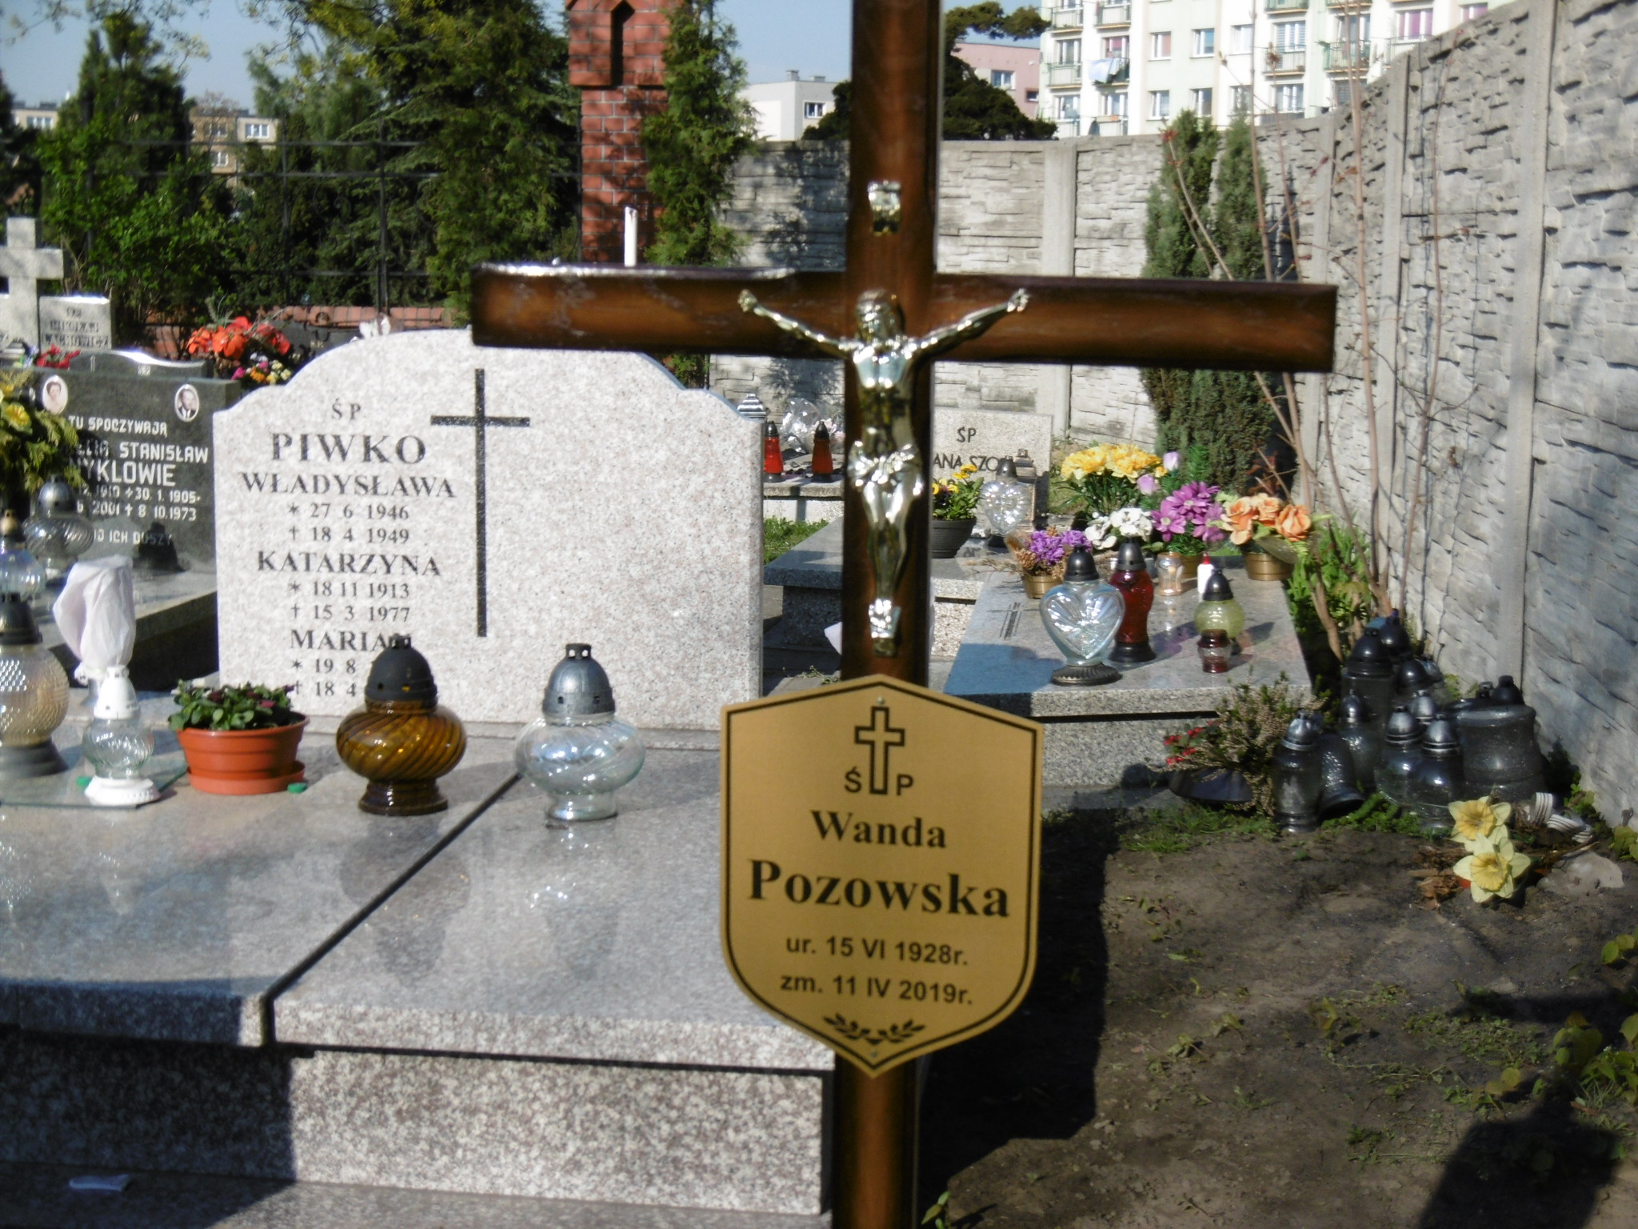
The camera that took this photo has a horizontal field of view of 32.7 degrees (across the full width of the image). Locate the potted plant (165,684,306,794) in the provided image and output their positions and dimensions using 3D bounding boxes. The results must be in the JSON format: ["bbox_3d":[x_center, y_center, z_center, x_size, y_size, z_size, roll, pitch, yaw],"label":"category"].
[{"bbox_3d":[-0.985,0.201,4.741,0.230,0.175,0.225,1,8,0],"label":"potted plant"}]

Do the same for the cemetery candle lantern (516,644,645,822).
[{"bbox_3d":[-0.317,0.154,3.724,0.172,0.227,0.172,0,8,-5],"label":"cemetery candle lantern"}]

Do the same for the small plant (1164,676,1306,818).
[{"bbox_3d":[0.835,0.255,5.601,0.277,0.259,0.222,2,8,9],"label":"small plant"}]

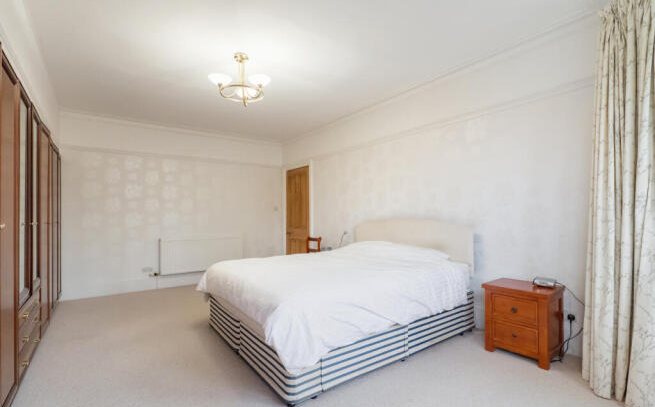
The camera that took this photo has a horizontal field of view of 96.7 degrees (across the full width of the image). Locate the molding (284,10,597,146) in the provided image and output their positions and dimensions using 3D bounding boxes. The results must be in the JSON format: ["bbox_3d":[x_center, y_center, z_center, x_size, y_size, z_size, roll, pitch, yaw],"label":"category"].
[{"bbox_3d":[0.535,-1.213,3.845,0.102,0.112,4.564,2,-3,-38],"label":"molding"}]

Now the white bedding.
[{"bbox_3d":[0.048,0.745,2.855,1.958,0.612,1.683,2,-3,-36],"label":"white bedding"}]

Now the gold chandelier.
[{"bbox_3d":[-0.755,-1.087,2.619,0.561,0.459,0.561,0,-2,0],"label":"gold chandelier"}]

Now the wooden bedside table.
[{"bbox_3d":[1.575,0.932,2.331,0.388,0.541,0.449,2,-3,-39],"label":"wooden bedside table"}]

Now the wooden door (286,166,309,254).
[{"bbox_3d":[-0.514,0.346,5.215,0.051,1.958,0.745,2,-3,-39],"label":"wooden door"}]

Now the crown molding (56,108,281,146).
[{"bbox_3d":[-2.234,-1.157,4.787,3.226,0.112,0.102,2,-3,-32],"label":"crown molding"}]

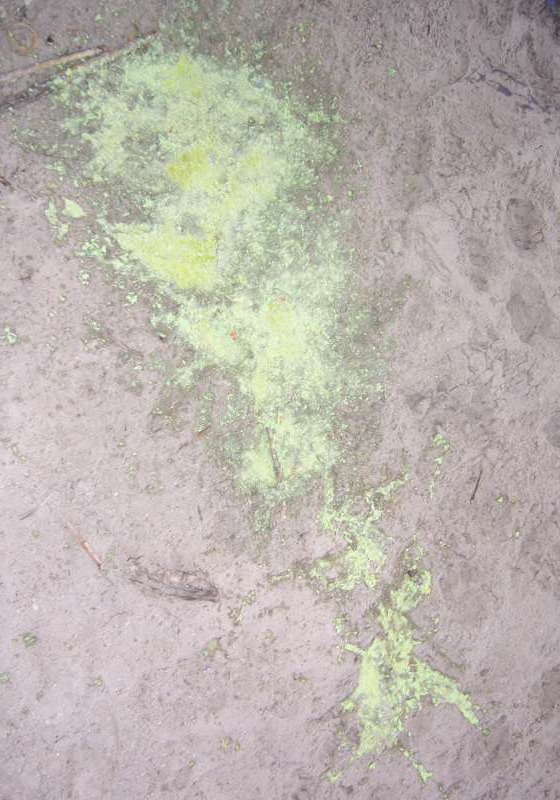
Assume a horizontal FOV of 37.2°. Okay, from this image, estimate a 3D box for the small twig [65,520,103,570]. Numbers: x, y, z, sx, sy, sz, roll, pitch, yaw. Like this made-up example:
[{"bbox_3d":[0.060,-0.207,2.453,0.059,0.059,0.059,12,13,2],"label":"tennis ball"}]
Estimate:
[{"bbox_3d":[-0.278,0.204,1.175,0.006,0.006,0.091,-37,73,-13],"label":"small twig"}]

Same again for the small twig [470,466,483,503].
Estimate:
[{"bbox_3d":[0.286,0.123,1.208,0.004,0.004,0.056,20,70,8],"label":"small twig"}]

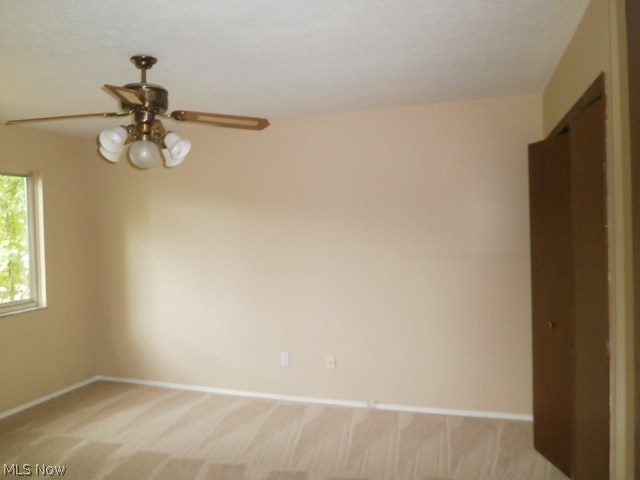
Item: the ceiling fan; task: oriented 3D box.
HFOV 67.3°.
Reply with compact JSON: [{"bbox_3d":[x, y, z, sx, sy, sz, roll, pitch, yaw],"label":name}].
[{"bbox_3d":[-0.945,-0.681,2.590,1.320,0.590,1.320,-2,2,-13],"label":"ceiling fan"}]

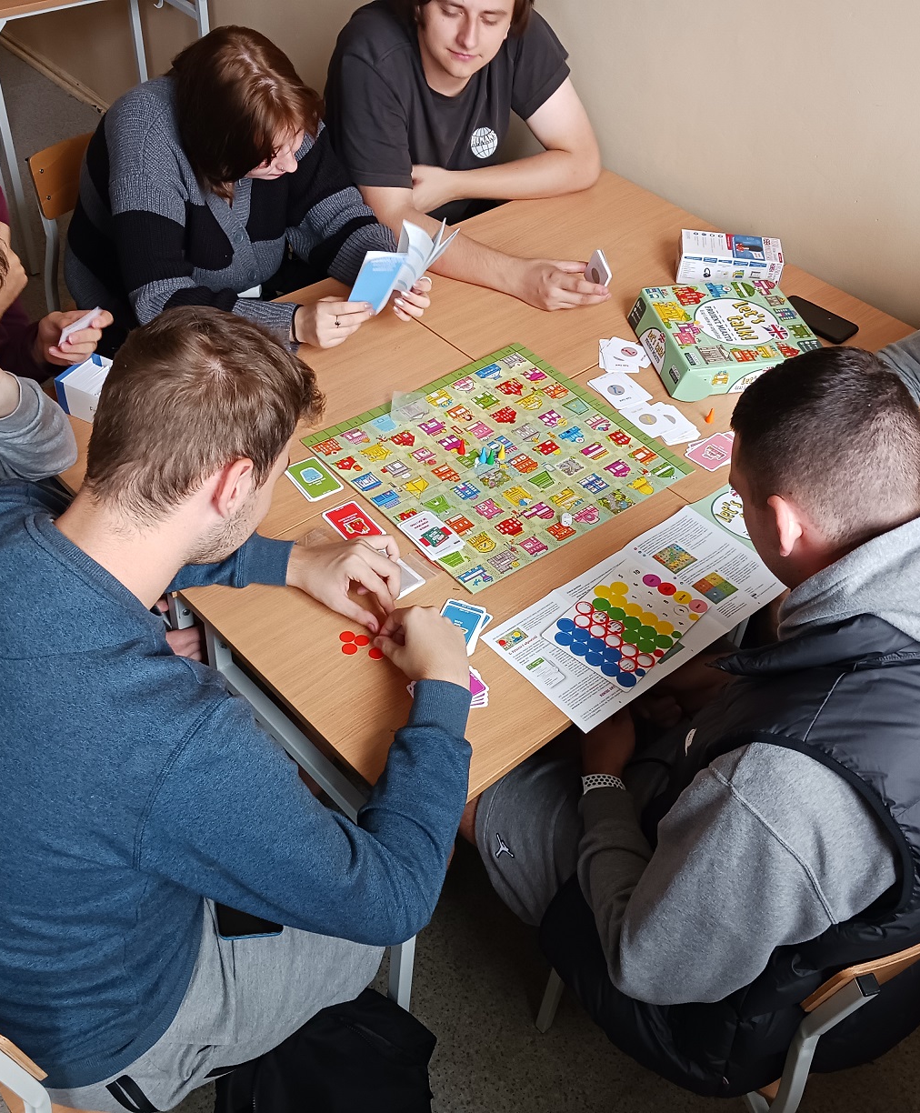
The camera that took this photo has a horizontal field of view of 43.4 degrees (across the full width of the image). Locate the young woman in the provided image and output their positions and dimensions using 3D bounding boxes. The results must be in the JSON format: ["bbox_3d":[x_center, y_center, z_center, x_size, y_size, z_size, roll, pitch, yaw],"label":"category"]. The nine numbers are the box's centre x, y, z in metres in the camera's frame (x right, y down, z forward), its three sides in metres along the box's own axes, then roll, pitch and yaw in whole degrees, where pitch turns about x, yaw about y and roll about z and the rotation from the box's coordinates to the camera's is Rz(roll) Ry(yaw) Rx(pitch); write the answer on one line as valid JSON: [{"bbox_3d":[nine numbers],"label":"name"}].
[{"bbox_3d":[-0.447,-0.456,2.321,0.550,1.150,0.900,-26,50,-24],"label":"young woman"}]

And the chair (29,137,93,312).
[{"bbox_3d":[-0.600,-0.501,2.610,0.410,0.810,0.480,-31,52,-28],"label":"chair"}]

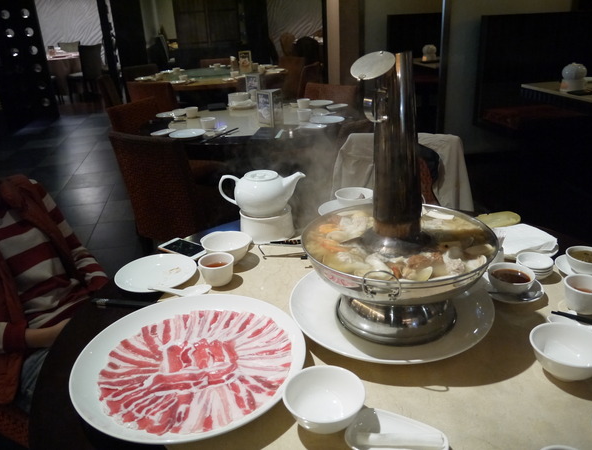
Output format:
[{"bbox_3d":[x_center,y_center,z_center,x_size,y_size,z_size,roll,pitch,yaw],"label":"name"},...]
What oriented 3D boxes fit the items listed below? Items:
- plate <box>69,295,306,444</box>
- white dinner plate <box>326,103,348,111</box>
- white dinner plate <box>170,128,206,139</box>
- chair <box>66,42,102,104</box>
[{"bbox_3d":[-0.164,0.216,0.774,0.360,0.032,0.360,-2,23,1],"label":"plate"},{"bbox_3d":[0.244,-0.689,2.858,0.137,0.022,0.132,-2,23,1],"label":"white dinner plate"},{"bbox_3d":[-0.547,-0.457,2.466,0.183,0.021,0.183,-3,23,0],"label":"white dinner plate"},{"bbox_3d":[-3.514,-2.478,7.995,0.490,0.880,0.440,8,26,25],"label":"chair"}]

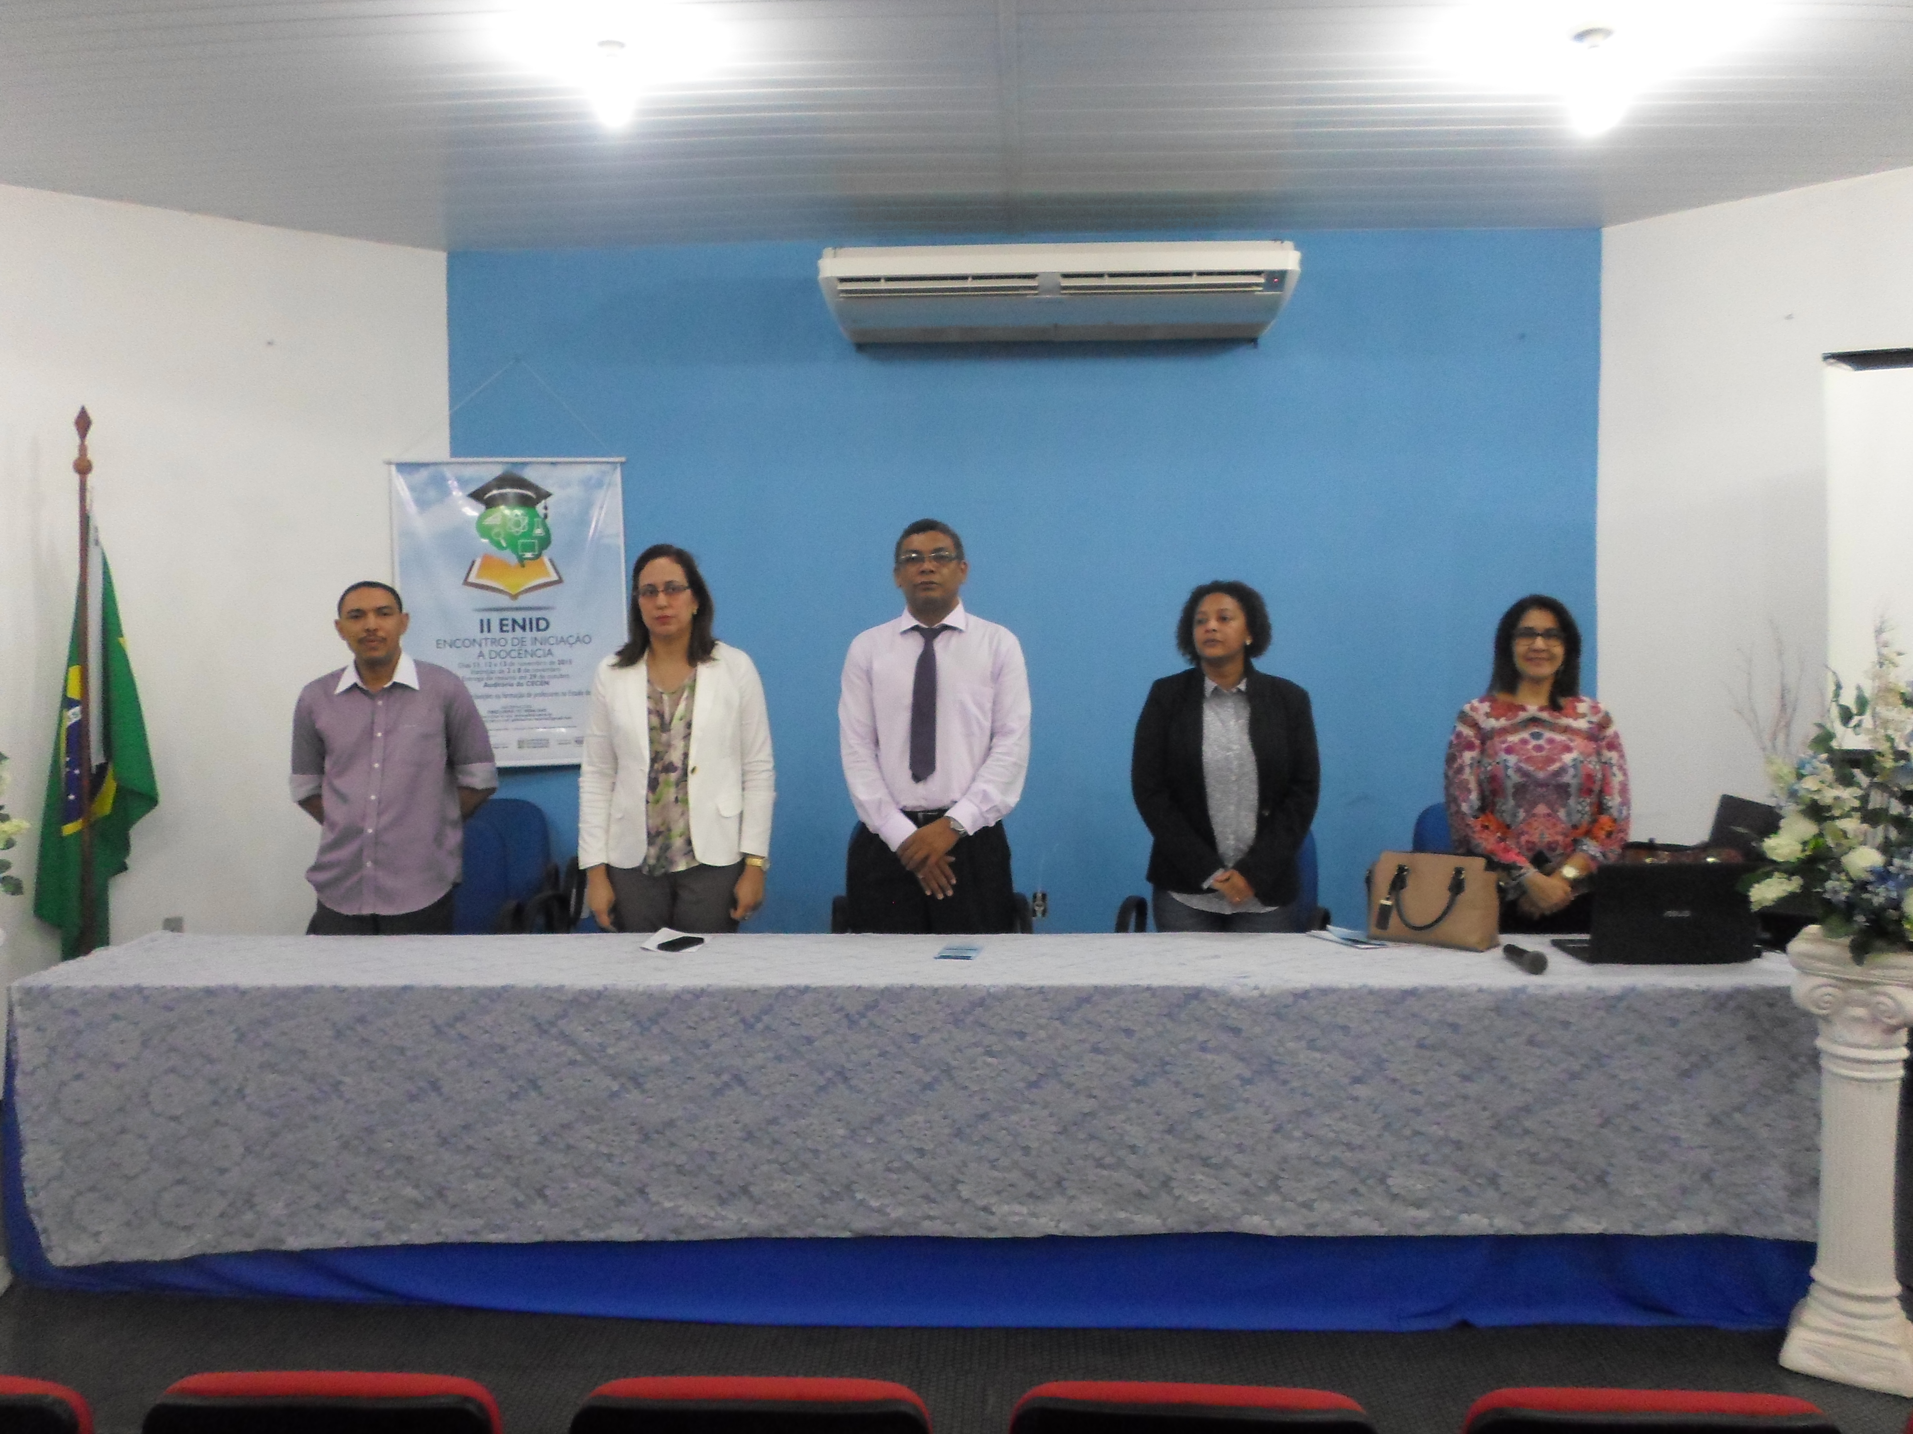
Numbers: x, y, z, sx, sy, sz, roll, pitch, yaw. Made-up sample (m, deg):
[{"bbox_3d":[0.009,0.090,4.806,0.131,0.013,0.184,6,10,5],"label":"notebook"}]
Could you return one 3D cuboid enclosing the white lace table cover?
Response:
[{"bbox_3d":[-0.042,0.857,3.236,3.970,0.600,0.570,0,3,1],"label":"white lace table cover"}]

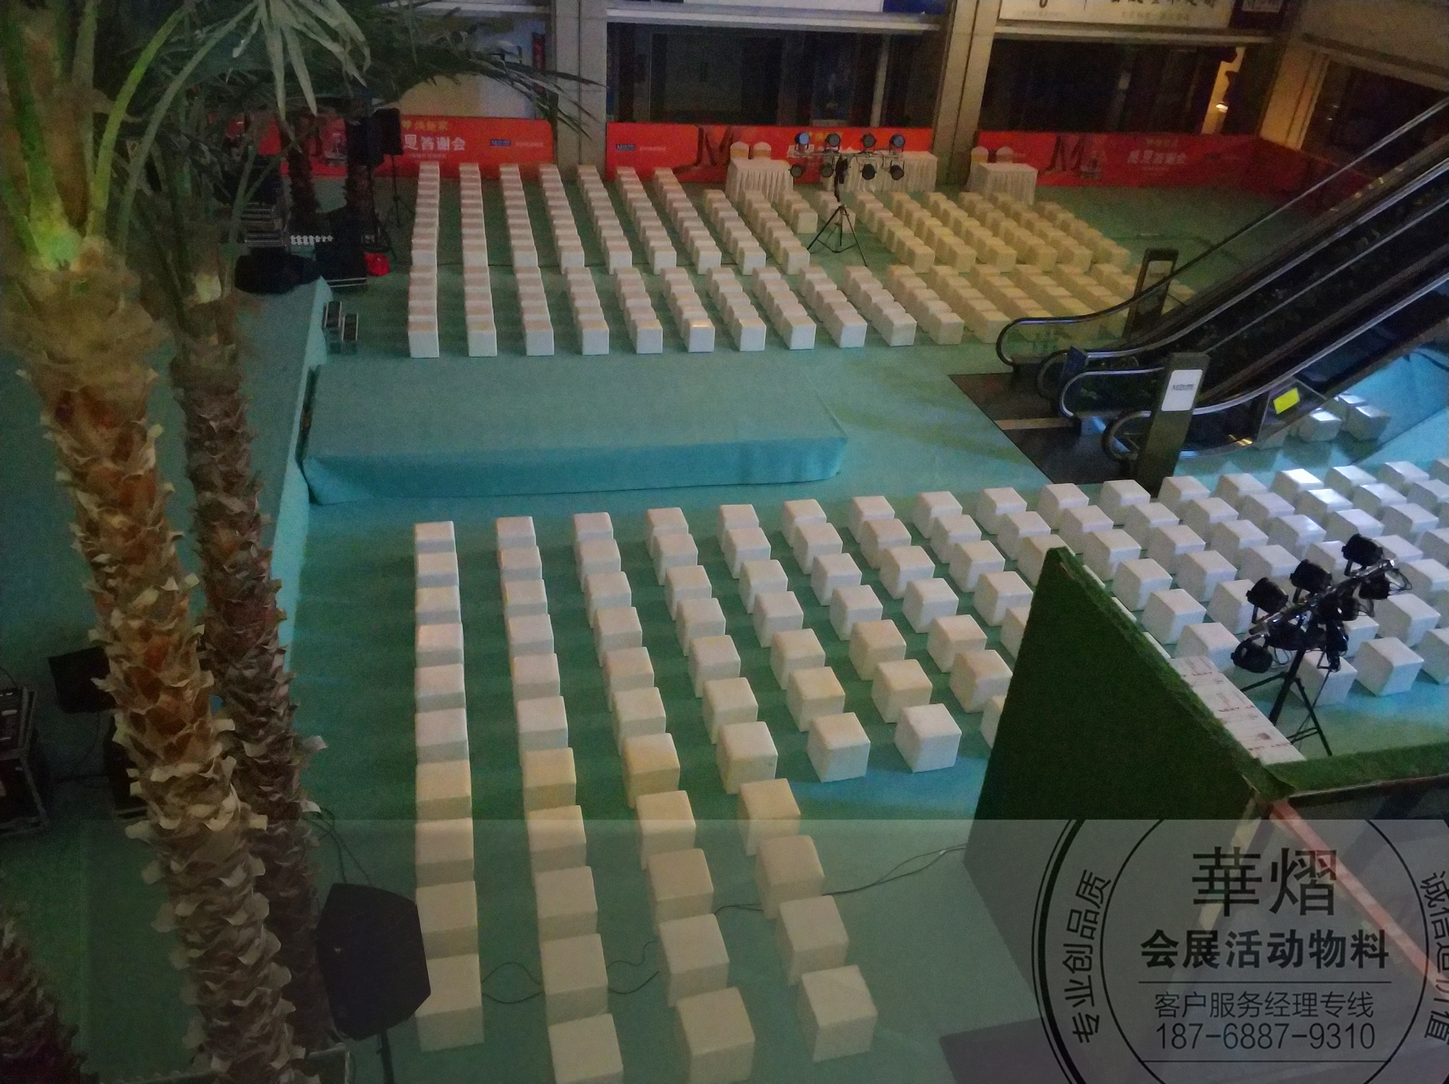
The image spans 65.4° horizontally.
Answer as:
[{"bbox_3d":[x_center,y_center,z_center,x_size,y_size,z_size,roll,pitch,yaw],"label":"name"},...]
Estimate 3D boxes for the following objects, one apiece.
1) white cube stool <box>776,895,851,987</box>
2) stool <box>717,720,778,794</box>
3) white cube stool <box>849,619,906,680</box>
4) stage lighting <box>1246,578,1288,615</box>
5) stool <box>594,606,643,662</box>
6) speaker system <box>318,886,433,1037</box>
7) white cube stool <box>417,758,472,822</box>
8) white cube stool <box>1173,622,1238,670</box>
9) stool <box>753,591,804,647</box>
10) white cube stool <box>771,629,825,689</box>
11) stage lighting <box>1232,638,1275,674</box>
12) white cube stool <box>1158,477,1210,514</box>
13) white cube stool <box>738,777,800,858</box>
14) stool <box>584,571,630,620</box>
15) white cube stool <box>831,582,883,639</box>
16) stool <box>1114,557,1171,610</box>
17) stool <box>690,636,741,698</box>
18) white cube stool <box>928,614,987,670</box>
[{"bbox_3d":[0.622,2.859,8.099,0.400,0.390,0.401,-4,33,-13],"label":"white cube stool"},{"bbox_3d":[0.199,1.873,9.797,0.400,0.395,0.400,-4,33,-14],"label":"stool"},{"bbox_3d":[1.526,1.073,11.251,0.400,0.395,0.400,-5,33,-15],"label":"white cube stool"},{"bbox_3d":[4.163,0.421,8.650,0.250,0.230,0.220,-5,33,-15],"label":"stage lighting"},{"bbox_3d":[-1.024,0.924,10.962,0.400,0.390,0.395,-4,33,-14],"label":"stool"},{"bbox_3d":[-1.770,2.098,5.583,0.438,0.690,0.382,11,33,10],"label":"speaker system"},{"bbox_3d":[-2.209,2.030,8.941,0.400,0.385,0.400,-3,32,-13],"label":"white cube stool"},{"bbox_3d":[4.998,1.120,11.654,0.400,0.395,0.400,-4,33,-15],"label":"white cube stool"},{"bbox_3d":[0.554,0.792,11.565,0.400,0.400,0.400,-4,33,-13],"label":"stool"},{"bbox_3d":[0.715,1.146,11.021,0.400,0.400,0.400,-4,34,-14],"label":"white cube stool"},{"bbox_3d":[4.448,0.958,9.499,0.270,0.250,0.270,-6,19,-17],"label":"stage lighting"},{"bbox_3d":[5.852,-0.556,14.418,0.400,0.395,0.402,-4,34,-14],"label":"white cube stool"},{"bbox_3d":[0.348,2.211,9.088,0.400,0.390,0.401,-4,33,-13],"label":"white cube stool"},{"bbox_3d":[-1.175,0.593,11.468,0.400,0.390,0.395,-5,33,-14],"label":"stool"},{"bbox_3d":[1.355,0.727,11.584,0.400,0.390,0.395,-4,33,-14],"label":"white cube stool"},{"bbox_3d":[4.686,0.475,12.642,0.400,0.395,0.402,-5,34,-15],"label":"stool"},{"bbox_3d":[-0.103,1.188,10.843,0.400,0.395,0.400,-4,33,-14],"label":"stool"},{"bbox_3d":[2.319,1.012,11.255,0.400,0.390,0.395,-5,33,-15],"label":"white cube stool"}]

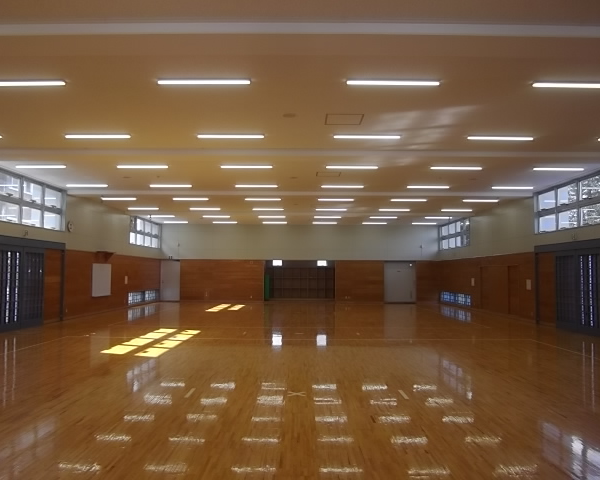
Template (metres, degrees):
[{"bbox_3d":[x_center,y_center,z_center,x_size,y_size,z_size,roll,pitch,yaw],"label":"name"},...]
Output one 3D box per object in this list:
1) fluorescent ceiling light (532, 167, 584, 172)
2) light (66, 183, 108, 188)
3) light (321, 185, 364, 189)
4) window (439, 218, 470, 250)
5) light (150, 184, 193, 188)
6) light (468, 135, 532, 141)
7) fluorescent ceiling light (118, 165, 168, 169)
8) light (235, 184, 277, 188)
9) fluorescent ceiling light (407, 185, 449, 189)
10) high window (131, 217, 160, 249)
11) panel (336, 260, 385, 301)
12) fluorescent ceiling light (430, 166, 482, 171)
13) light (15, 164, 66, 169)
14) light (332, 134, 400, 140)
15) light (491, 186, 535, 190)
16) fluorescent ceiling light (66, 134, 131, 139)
[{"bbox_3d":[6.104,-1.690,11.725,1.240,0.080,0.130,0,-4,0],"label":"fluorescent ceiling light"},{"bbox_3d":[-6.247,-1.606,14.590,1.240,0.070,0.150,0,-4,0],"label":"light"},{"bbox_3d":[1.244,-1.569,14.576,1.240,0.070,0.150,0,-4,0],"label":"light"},{"bbox_3d":[7.161,-0.201,23.350,0.120,1.213,4.713,0,-4,0],"label":"window"},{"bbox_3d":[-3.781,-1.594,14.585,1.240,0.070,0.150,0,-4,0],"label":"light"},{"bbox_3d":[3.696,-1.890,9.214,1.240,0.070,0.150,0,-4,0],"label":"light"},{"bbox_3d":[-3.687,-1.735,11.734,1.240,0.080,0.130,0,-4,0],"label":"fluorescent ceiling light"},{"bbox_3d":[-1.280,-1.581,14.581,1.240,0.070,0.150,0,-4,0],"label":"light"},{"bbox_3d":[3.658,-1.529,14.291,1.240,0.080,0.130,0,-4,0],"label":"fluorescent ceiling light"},{"bbox_3d":[-7.135,-0.292,23.337,0.120,1.218,4.769,0,-4,0],"label":"high window"},{"bbox_3d":[3.070,2.150,25.680,2.539,2.177,0.050,0,-4,0],"label":"panel"},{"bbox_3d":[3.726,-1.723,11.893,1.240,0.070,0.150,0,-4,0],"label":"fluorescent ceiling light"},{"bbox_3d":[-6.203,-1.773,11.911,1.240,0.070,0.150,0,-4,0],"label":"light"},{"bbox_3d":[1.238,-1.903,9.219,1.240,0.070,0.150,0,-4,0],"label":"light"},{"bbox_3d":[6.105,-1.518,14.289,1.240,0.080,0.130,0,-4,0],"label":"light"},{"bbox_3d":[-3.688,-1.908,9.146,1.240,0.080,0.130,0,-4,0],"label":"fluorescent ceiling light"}]

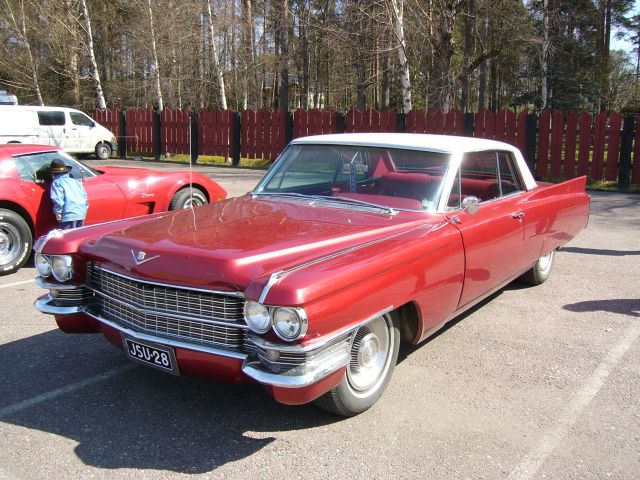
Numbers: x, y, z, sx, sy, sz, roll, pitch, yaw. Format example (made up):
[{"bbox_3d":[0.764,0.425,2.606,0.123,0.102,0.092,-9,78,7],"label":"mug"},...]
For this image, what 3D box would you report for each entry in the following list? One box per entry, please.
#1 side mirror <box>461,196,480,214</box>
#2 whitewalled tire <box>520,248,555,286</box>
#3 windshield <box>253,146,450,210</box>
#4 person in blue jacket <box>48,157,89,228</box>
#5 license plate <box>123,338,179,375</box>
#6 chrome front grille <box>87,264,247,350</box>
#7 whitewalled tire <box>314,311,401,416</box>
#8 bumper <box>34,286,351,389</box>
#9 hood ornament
[{"bbox_3d":[0.972,-0.227,4.157,0.120,0.120,0.070,8,14,34],"label":"side mirror"},{"bbox_3d":[2.061,0.071,6.132,0.200,0.700,0.700,8,14,34],"label":"whitewalled tire"},{"bbox_3d":[0.197,-0.470,4.630,1.520,0.150,0.560,8,57,34],"label":"windshield"},{"bbox_3d":[-2.539,-0.282,6.579,0.340,1.100,0.360,11,15,42],"label":"person in blue jacket"},{"bbox_3d":[-0.861,0.589,3.294,0.370,0.120,0.030,8,14,34],"label":"license plate"},{"bbox_3d":[-0.841,0.336,3.269,1.200,0.300,0.190,8,14,34],"label":"chrome front grille"},{"bbox_3d":[0.191,0.580,3.474,0.200,0.700,0.700,8,14,34],"label":"whitewalled tire"},{"bbox_3d":[-0.805,0.419,3.340,1.970,0.180,0.420,8,14,34],"label":"bumper"},{"bbox_3d":[-0.872,0.092,3.170,0.200,0.060,0.060,8,14,34],"label":"hood ornament"}]

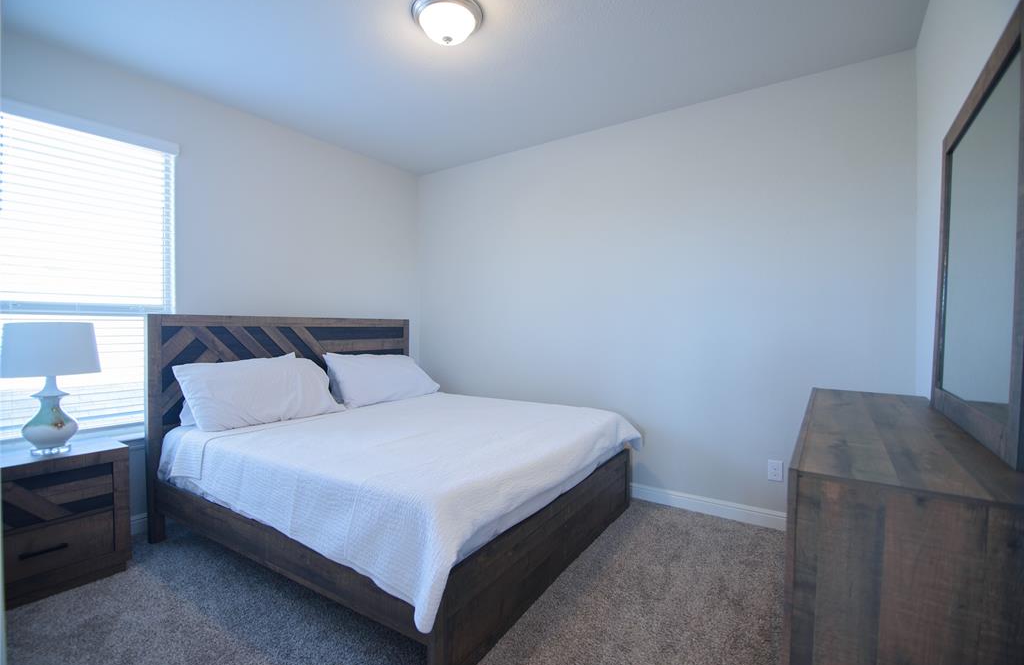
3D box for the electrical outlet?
[{"bbox_3d":[1.602,0.839,2.762,0.077,0.121,0.011,1,1,35],"label":"electrical outlet"}]

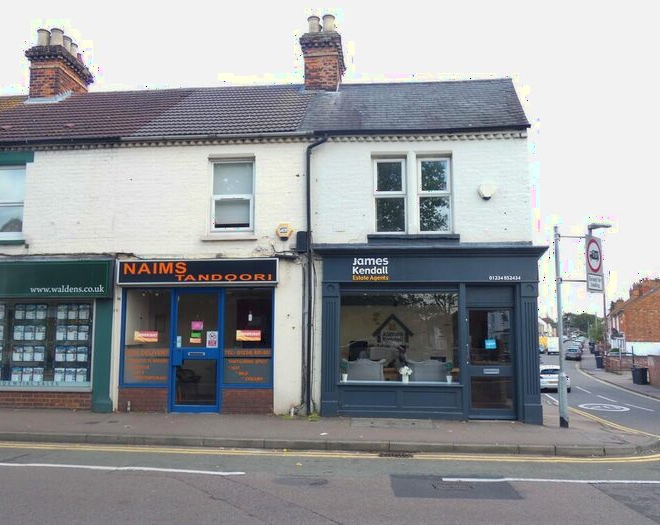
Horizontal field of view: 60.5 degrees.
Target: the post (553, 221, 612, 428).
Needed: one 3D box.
[{"bbox_3d":[4.342,1.089,9.859,0.923,3.468,0.400,1,-6,-14],"label":"post"}]

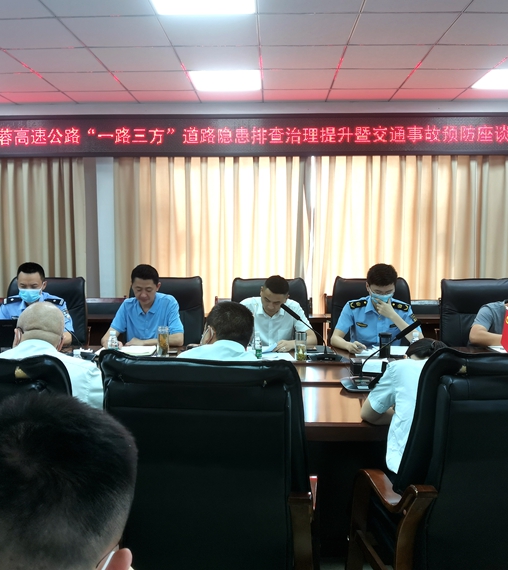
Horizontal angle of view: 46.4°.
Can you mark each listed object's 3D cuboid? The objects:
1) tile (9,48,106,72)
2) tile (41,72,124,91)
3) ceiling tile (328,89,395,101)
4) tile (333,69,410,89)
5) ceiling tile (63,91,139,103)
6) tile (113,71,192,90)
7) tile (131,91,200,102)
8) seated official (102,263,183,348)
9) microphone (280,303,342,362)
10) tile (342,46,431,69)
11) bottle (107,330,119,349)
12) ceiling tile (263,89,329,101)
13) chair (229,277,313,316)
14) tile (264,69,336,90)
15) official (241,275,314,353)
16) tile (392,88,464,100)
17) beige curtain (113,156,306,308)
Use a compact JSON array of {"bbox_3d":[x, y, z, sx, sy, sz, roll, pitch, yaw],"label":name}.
[{"bbox_3d":[-1.448,-1.679,4.441,0.600,0.020,0.600,0,4,2],"label":"tile"},{"bbox_3d":[-1.442,-1.724,5.007,0.600,0.018,0.600,0,5,2],"label":"tile"},{"bbox_3d":[1.001,-1.770,5.510,0.600,0.020,0.498,0,5,2],"label":"ceiling tile"},{"bbox_3d":[0.967,-1.714,4.911,0.600,0.025,0.600,0,4,2],"label":"tile"},{"bbox_3d":[-1.415,-1.760,5.519,0.600,0.025,0.480,0,4,2],"label":"ceiling tile"},{"bbox_3d":[-0.835,-1.729,5.018,0.600,0.020,0.600,0,5,2],"label":"tile"},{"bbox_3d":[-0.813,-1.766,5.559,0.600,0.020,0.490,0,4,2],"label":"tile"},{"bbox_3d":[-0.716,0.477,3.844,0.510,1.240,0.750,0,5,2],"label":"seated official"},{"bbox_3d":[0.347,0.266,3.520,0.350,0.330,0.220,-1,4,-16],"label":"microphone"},{"bbox_3d":[0.951,-1.674,4.369,0.600,0.020,0.600,0,4,2],"label":"tile"},{"bbox_3d":[-0.863,0.359,3.617,0.064,0.158,0.064,0,4,2],"label":"bottle"},{"bbox_3d":[0.384,-1.755,5.462,0.600,0.025,0.480,0,4,2],"label":"ceiling tile"},{"bbox_3d":[0.117,0.520,4.143,0.670,1.107,0.700,0,5,2],"label":"chair"},{"bbox_3d":[0.367,-1.722,4.950,0.600,0.018,0.600,0,5,2],"label":"tile"},{"bbox_3d":[0.155,0.518,3.800,0.500,1.165,0.750,0,5,2],"label":"official"},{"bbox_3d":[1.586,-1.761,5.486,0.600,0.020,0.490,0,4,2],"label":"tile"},{"bbox_3d":[-0.441,-0.323,5.880,1.930,2.560,0.150,0,4,2],"label":"beige curtain"}]

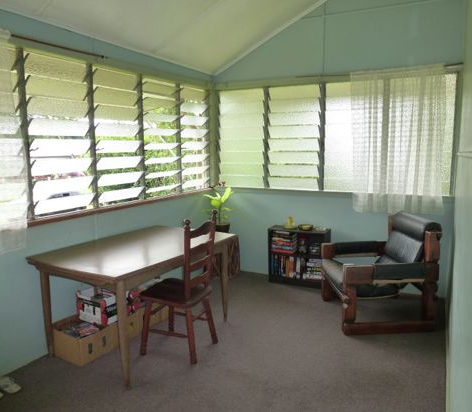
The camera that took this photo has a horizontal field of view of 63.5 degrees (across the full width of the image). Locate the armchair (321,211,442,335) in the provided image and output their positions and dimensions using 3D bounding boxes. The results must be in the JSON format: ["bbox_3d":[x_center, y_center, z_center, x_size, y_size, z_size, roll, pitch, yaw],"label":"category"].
[{"bbox_3d":[1.208,0.535,3.320,0.745,0.870,0.713,-1,8,-3],"label":"armchair"}]

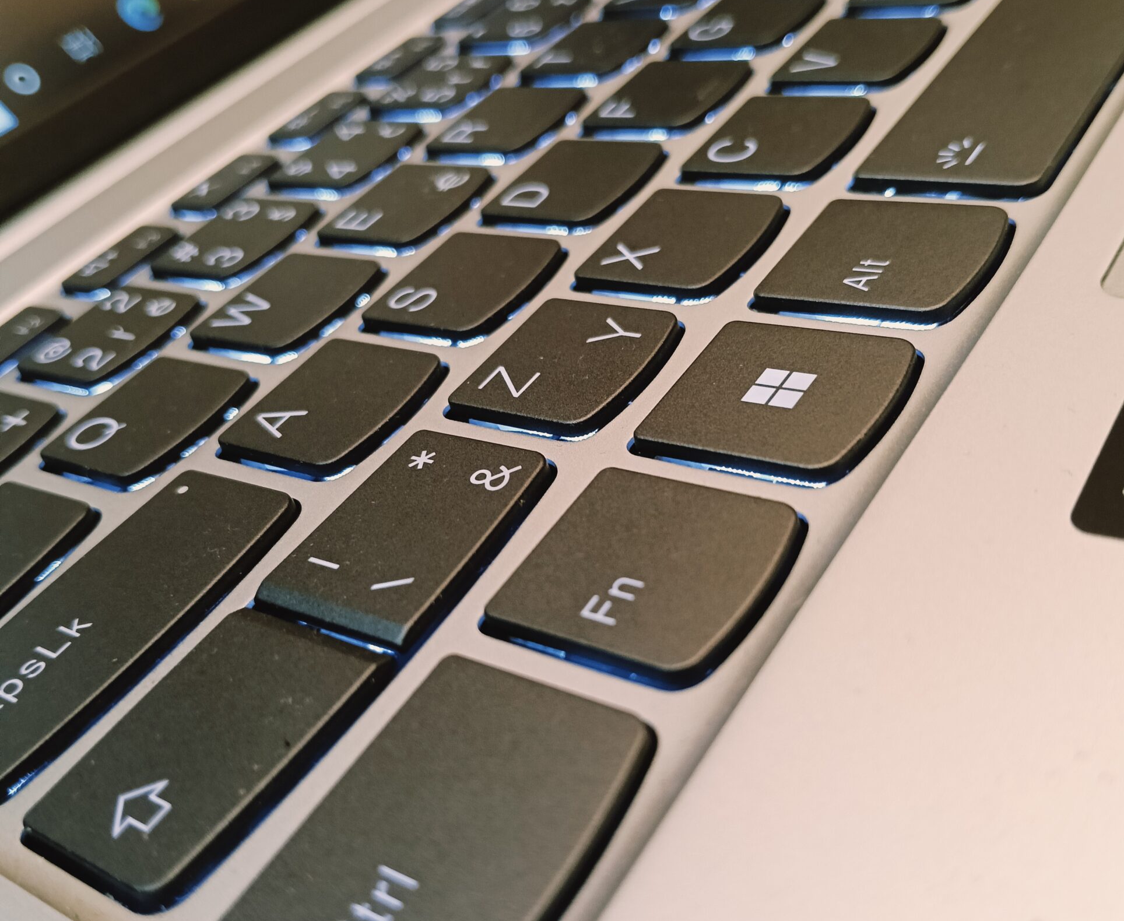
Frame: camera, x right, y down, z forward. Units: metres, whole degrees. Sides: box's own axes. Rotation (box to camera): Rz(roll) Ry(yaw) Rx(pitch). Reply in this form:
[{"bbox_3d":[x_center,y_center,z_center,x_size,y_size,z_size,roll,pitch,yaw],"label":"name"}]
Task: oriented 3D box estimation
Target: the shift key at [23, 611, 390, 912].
[{"bbox_3d":[-0.022,0.018,0.072,0.014,0.003,0.019,12,46,36],"label":"shift key"}]

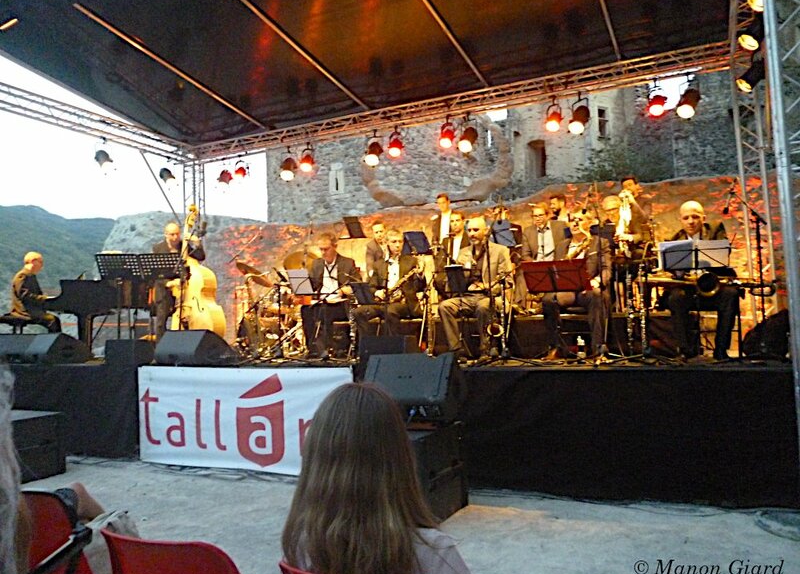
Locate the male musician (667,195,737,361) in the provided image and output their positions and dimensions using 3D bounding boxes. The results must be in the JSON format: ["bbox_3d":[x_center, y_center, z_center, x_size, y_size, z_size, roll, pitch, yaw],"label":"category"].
[{"bbox_3d":[2.423,-0.060,5.200,0.580,1.290,0.760,-4,-3,24],"label":"male musician"}]

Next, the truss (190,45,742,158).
[{"bbox_3d":[0.207,-2.481,9.314,8.250,0.290,0.290,-4,-4,24],"label":"truss"}]

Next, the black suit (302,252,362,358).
[{"bbox_3d":[-0.720,0.181,6.700,0.550,1.040,0.700,-4,-3,24],"label":"black suit"}]

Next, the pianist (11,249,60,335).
[{"bbox_3d":[-4.538,0.232,8.100,0.700,1.280,0.500,0,-4,-28],"label":"pianist"}]

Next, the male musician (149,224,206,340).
[{"bbox_3d":[-2.721,0.043,7.950,0.640,1.720,0.460,-1,-3,-18],"label":"male musician"}]

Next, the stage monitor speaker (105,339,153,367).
[{"bbox_3d":[-2.863,0.698,6.900,0.540,0.280,0.430,-2,-4,5],"label":"stage monitor speaker"}]

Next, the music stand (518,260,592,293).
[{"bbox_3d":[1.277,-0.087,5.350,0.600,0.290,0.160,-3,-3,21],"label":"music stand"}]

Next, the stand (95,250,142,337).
[{"bbox_3d":[-3.263,0.214,7.500,0.520,1.180,0.450,-3,-3,7],"label":"stand"}]

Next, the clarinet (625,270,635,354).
[{"bbox_3d":[2.039,0.227,5.750,0.080,0.760,0.080,-3,-3,20],"label":"clarinet"}]

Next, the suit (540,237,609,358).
[{"bbox_3d":[1.536,0.065,5.600,0.580,1.050,0.730,-4,-3,21],"label":"suit"}]

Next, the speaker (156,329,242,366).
[{"bbox_3d":[-2.107,0.626,6.700,0.600,0.370,0.550,-4,-4,26],"label":"speaker"}]

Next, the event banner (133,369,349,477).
[{"bbox_3d":[-1.570,1.255,6.230,2.500,0.980,0.040,-4,-3,24],"label":"event banner"}]

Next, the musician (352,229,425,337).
[{"bbox_3d":[-0.115,0.060,6.450,0.650,1.310,0.800,-3,-3,14],"label":"musician"}]

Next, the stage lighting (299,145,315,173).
[{"bbox_3d":[-1.604,-2.187,11.100,0.240,0.430,0.320,-3,-3,14],"label":"stage lighting"}]

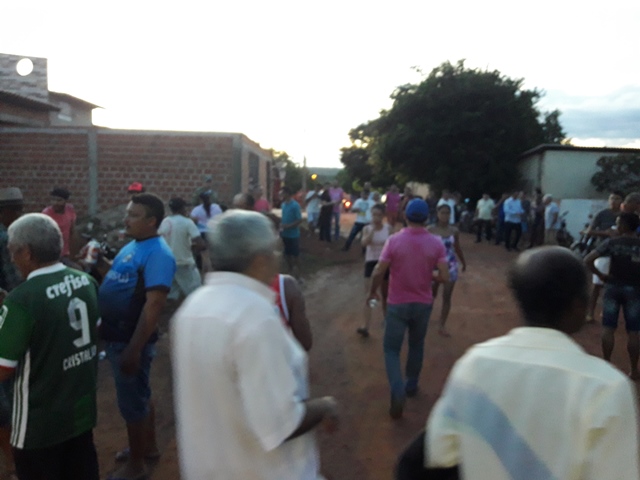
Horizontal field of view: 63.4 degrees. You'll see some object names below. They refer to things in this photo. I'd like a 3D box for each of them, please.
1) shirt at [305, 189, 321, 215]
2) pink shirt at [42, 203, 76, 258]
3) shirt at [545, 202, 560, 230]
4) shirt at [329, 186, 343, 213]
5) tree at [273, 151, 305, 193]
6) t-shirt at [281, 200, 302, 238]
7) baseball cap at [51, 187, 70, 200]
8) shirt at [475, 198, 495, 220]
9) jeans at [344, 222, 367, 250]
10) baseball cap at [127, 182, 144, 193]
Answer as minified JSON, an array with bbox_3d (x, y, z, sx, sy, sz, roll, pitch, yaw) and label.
[{"bbox_3d":[-0.229,-1.144,15.800,0.480,0.700,0.320,-3,8,-20],"label":"shirt"},{"bbox_3d":[-3.271,-0.119,6.500,0.450,0.660,0.270,-2,7,-18],"label":"pink shirt"},{"bbox_3d":[5.614,-0.567,12.500,0.300,0.680,0.460,-2,7,-17],"label":"shirt"},{"bbox_3d":[0.440,-1.150,14.700,0.440,0.720,0.290,0,7,3],"label":"shirt"},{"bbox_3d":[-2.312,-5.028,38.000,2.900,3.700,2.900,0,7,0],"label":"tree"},{"bbox_3d":[-0.512,-0.368,9.300,0.290,0.680,0.450,-6,9,-44],"label":"t-shirt"},{"bbox_3d":[-3.559,-0.638,7.100,0.190,0.140,0.260,4,9,30],"label":"baseball cap"},{"bbox_3d":[4.989,-0.925,15.700,0.530,0.700,0.290,1,6,9],"label":"shirt"},{"bbox_3d":[0.891,-0.088,13.000,0.520,0.780,0.380,2,8,14],"label":"jeans"},{"bbox_3d":[-2.815,-0.801,7.900,0.190,0.140,0.260,6,10,40],"label":"baseball cap"}]

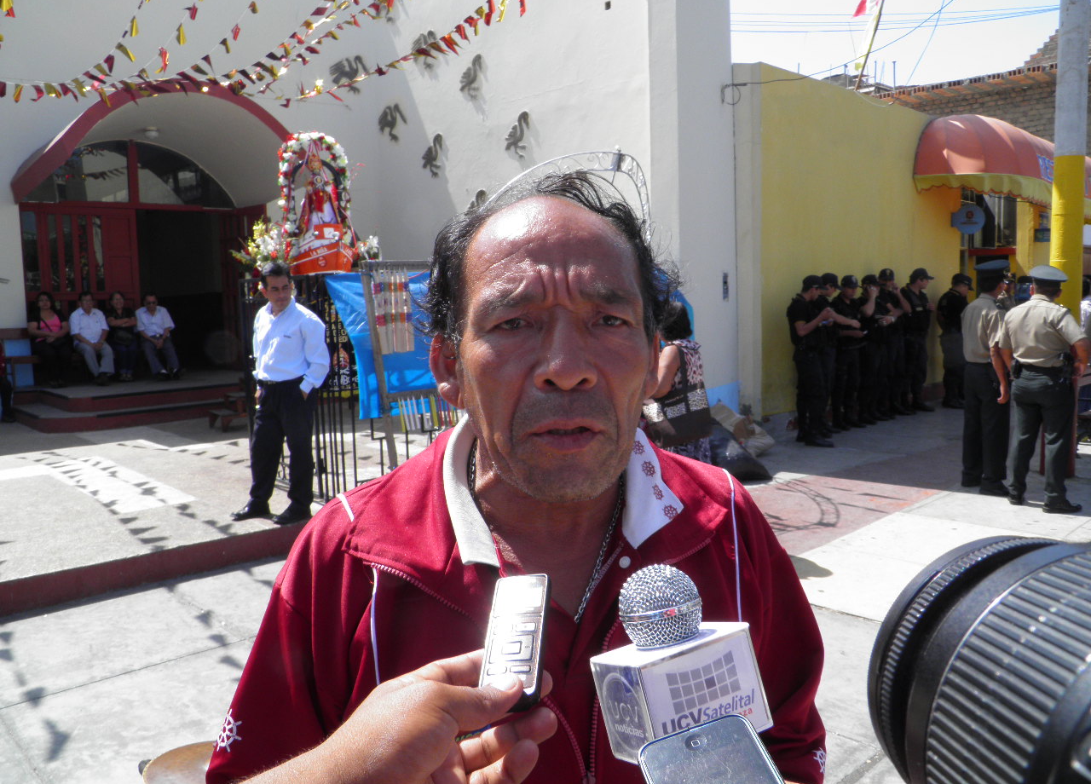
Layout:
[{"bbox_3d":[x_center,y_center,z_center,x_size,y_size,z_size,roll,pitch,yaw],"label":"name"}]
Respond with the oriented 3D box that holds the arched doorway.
[{"bbox_3d":[-5.866,-2.420,13.676,4.300,4.300,1.000,-7,8,-40],"label":"arched doorway"}]

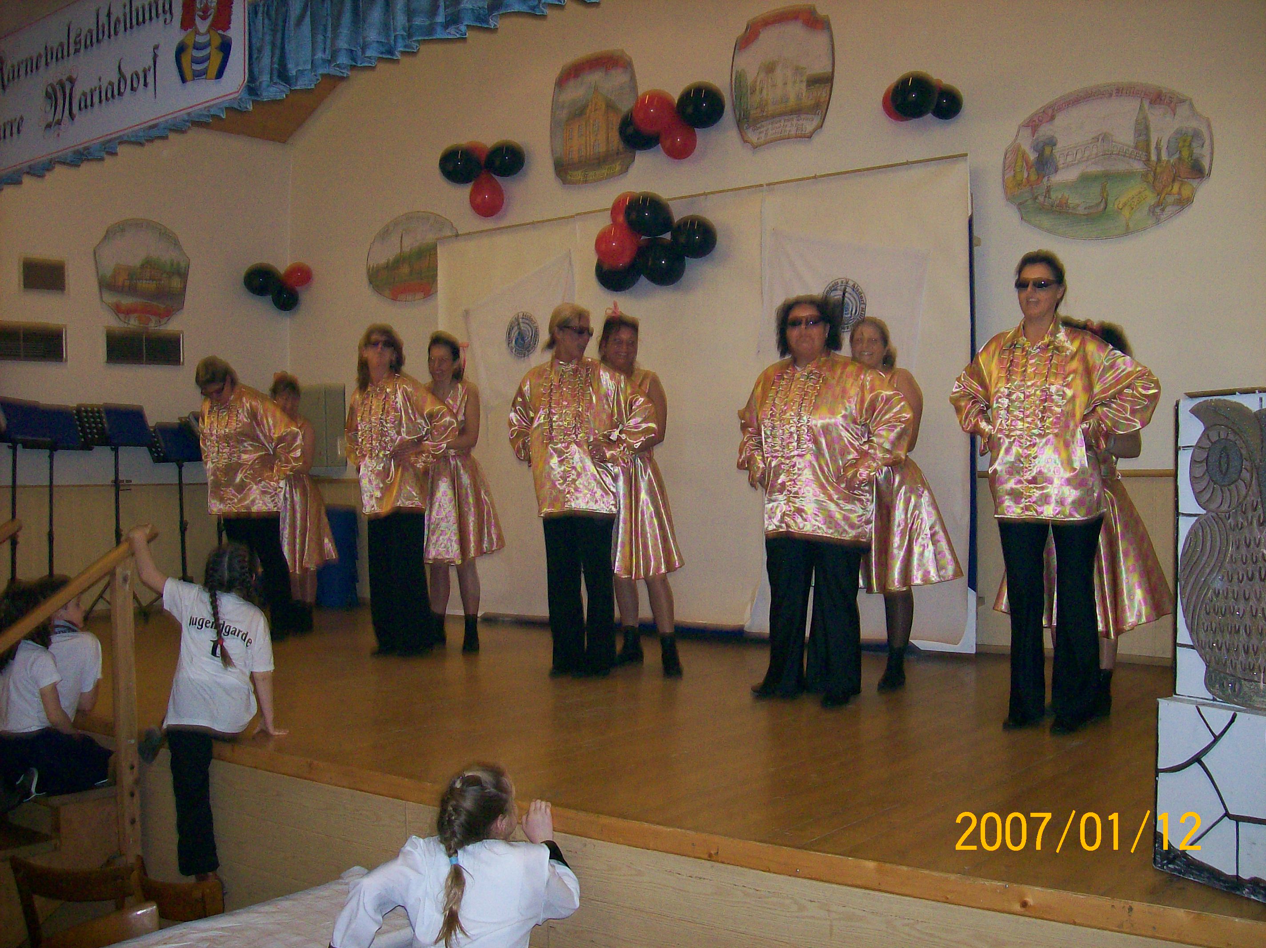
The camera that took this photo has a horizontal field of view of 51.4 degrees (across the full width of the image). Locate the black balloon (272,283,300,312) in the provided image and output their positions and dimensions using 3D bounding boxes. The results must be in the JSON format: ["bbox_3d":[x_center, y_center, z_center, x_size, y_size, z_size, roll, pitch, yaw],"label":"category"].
[{"bbox_3d":[-2.581,-1.311,9.770,0.210,0.215,0.220,0,0,0],"label":"black balloon"}]

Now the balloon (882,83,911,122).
[{"bbox_3d":[1.408,-1.956,6.926,0.193,0.203,0.193,-1,-1,36],"label":"balloon"}]

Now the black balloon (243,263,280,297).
[{"bbox_3d":[-2.883,-1.499,10.200,0.284,0.265,0.276,0,-1,0],"label":"black balloon"}]

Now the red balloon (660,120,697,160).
[{"bbox_3d":[0.266,-1.954,7.700,0.230,0.235,0.250,0,0,0],"label":"red balloon"}]

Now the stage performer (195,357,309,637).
[{"bbox_3d":[-2.289,0.136,7.898,0.640,1.679,0.480,-1,-1,25],"label":"stage performer"}]

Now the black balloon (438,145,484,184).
[{"bbox_3d":[-1.131,-2.032,8.649,0.286,0.260,0.267,0,-1,0],"label":"black balloon"}]

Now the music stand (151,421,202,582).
[{"bbox_3d":[-3.132,0.314,9.146,0.520,1.365,0.500,0,-1,-35],"label":"music stand"}]

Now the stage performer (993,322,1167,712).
[{"bbox_3d":[1.715,0.151,5.020,0.640,1.520,0.600,0,0,37],"label":"stage performer"}]

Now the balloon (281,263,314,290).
[{"bbox_3d":[-2.494,-1.481,9.800,0.235,0.195,0.210,0,0,0],"label":"balloon"}]

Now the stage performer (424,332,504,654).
[{"bbox_3d":[-0.923,0.088,6.920,0.520,1.680,0.500,0,0,37],"label":"stage performer"}]

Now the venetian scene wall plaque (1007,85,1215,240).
[{"bbox_3d":[2.348,-1.555,6.569,1.028,0.758,0.030,-1,-1,36],"label":"venetian scene wall plaque"}]

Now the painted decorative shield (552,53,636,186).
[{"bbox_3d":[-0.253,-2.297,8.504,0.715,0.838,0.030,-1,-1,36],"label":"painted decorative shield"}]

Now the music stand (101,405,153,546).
[{"bbox_3d":[-3.313,0.248,8.450,0.490,1.390,0.450,0,0,-30],"label":"music stand"}]

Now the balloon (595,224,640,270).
[{"bbox_3d":[-0.101,-1.405,8.107,0.280,0.293,0.280,0,-1,0],"label":"balloon"}]

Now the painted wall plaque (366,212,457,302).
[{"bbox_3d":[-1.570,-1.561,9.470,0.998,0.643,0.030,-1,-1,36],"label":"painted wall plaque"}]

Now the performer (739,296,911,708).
[{"bbox_3d":[0.790,0.090,5.469,0.630,1.655,0.450,0,-1,27],"label":"performer"}]

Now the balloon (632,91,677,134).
[{"bbox_3d":[0.124,-2.103,7.651,0.259,0.259,0.253,0,-1,0],"label":"balloon"}]

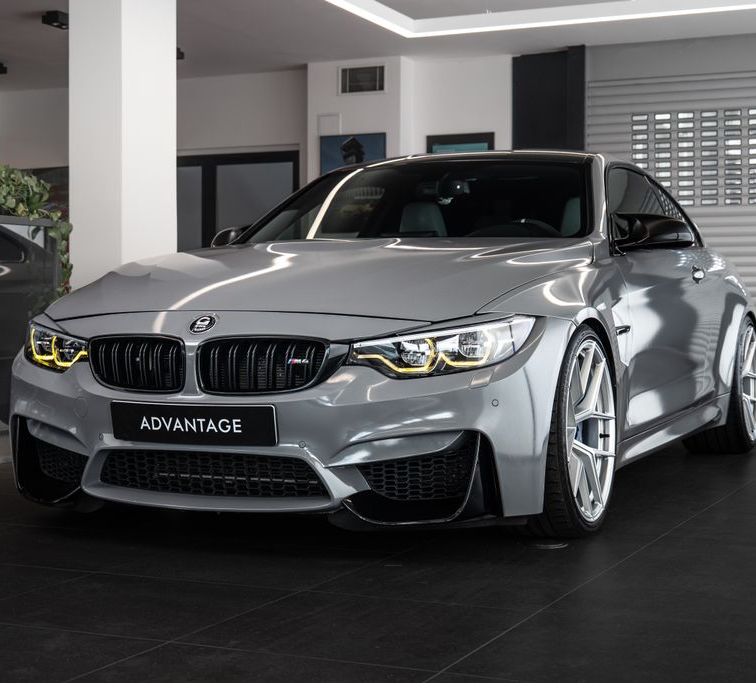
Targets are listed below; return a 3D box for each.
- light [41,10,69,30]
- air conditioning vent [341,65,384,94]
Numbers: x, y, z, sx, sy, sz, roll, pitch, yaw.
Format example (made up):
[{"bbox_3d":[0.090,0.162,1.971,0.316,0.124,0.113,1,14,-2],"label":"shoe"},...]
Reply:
[{"bbox_3d":[-2.227,-2.266,9.607,0.135,0.100,0.240,0,1,24],"label":"light"},{"bbox_3d":[-0.129,-2.182,11.390,0.420,0.220,0.040,1,2,26],"label":"air conditioning vent"}]

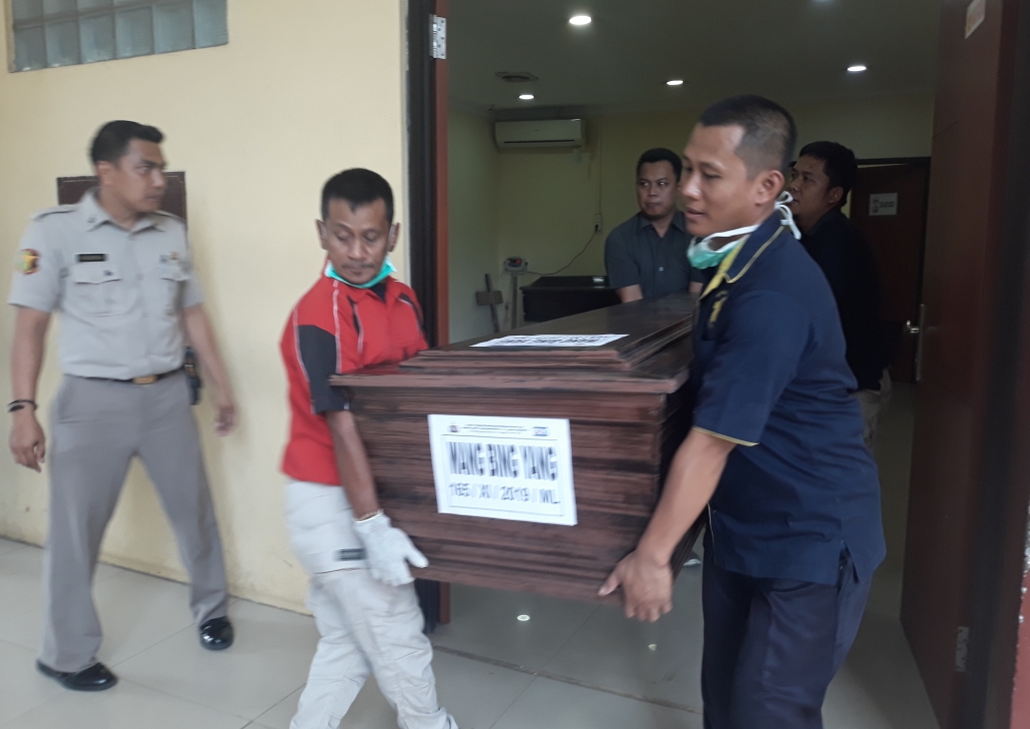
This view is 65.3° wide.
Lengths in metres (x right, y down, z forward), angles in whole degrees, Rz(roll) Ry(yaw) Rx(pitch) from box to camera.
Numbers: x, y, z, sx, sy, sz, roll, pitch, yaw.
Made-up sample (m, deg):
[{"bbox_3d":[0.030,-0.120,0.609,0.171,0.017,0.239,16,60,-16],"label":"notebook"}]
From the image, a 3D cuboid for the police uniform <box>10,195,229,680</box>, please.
[{"bbox_3d":[-1.122,0.204,2.390,0.570,1.430,0.360,-7,11,-43],"label":"police uniform"}]

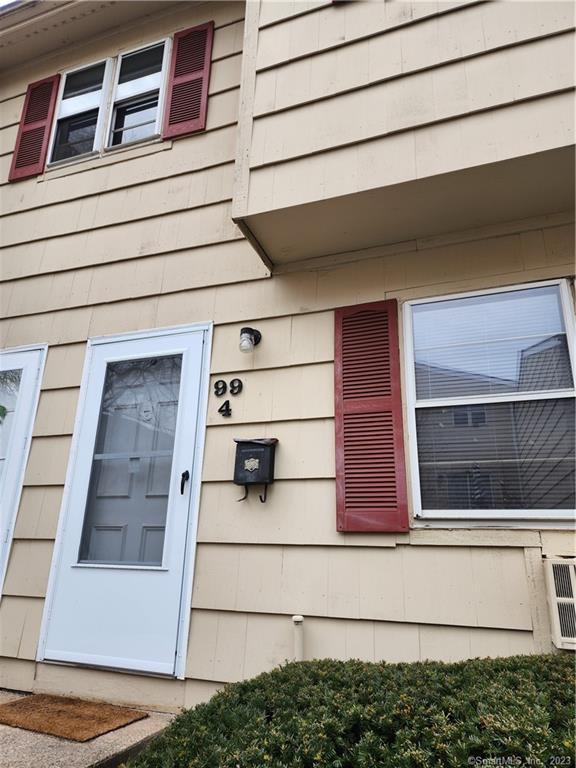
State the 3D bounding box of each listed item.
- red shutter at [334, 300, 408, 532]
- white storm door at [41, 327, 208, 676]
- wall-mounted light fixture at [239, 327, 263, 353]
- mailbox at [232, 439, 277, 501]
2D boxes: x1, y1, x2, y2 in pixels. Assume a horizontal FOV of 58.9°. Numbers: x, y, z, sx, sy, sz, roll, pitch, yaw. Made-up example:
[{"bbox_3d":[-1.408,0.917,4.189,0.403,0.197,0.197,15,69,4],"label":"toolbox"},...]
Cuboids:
[{"bbox_3d":[0.441,0.148,2.770,0.366,1.263,0.040,-5,-19,19],"label":"red shutter"},{"bbox_3d":[-1.000,0.629,3.181,0.943,2.031,0.055,-5,-19,19],"label":"white storm door"},{"bbox_3d":[-0.239,-0.272,3.116,0.116,0.194,0.145,-5,-19,19],"label":"wall-mounted light fixture"},{"bbox_3d":[-0.185,0.484,2.860,0.238,0.357,0.105,-5,-19,19],"label":"mailbox"}]

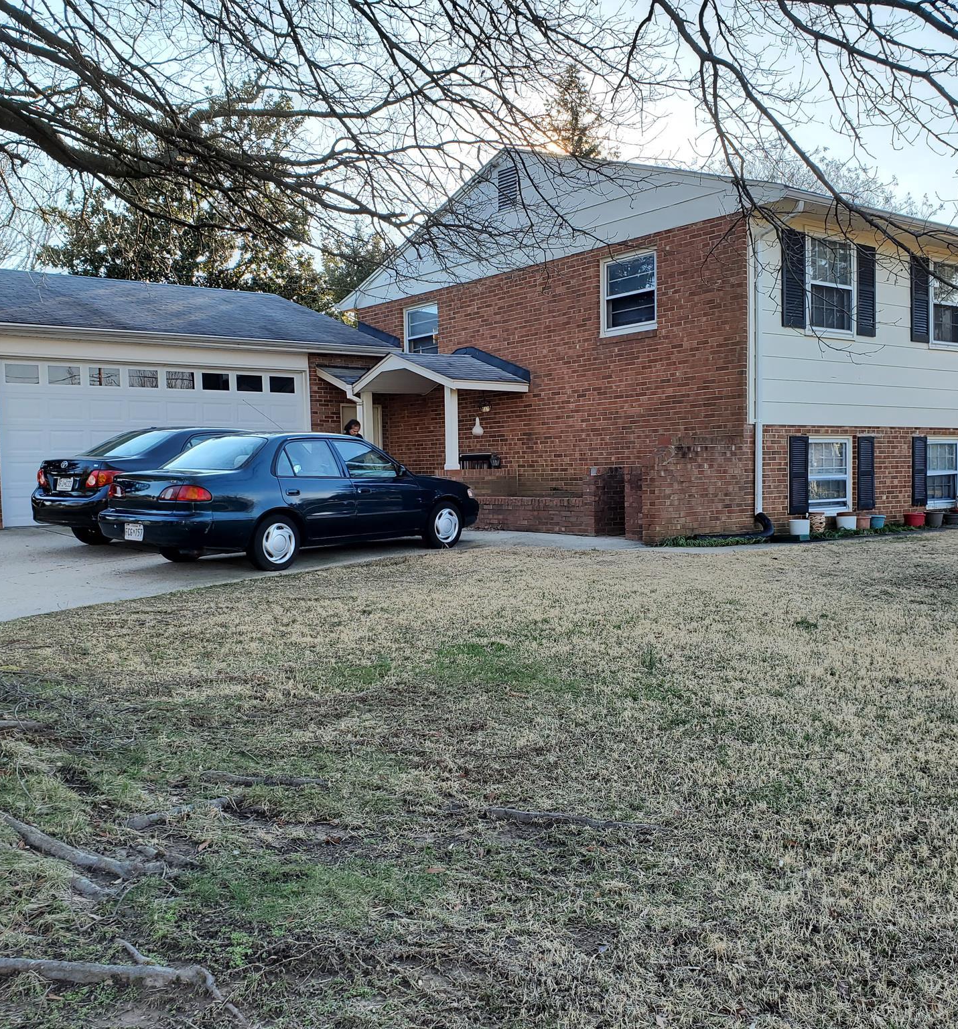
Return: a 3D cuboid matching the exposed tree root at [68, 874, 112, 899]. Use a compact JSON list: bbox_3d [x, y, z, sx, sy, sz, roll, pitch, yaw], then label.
[{"bbox_3d":[-1.245,1.191,3.300,0.170,0.050,0.060,1,3,36],"label":"exposed tree root"}]

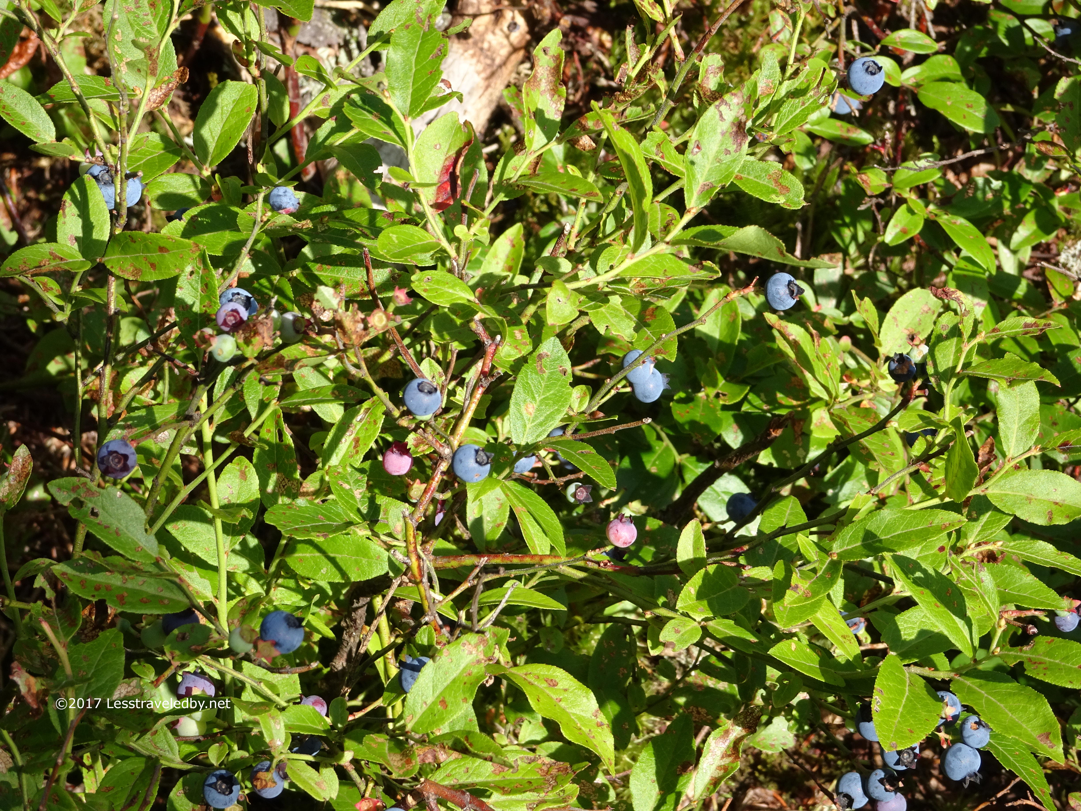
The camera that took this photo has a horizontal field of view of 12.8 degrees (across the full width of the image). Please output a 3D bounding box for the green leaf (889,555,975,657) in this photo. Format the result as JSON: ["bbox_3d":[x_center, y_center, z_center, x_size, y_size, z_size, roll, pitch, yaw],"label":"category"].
[{"bbox_3d":[0.095,0.049,1.170,0.012,0.005,0.032,-35,84,-39],"label":"green leaf"}]

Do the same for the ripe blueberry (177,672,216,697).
[{"bbox_3d":[-0.081,0.066,1.125,0.009,0.008,0.009,-3,24,1],"label":"ripe blueberry"}]

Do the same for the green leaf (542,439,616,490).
[{"bbox_3d":[0.010,0.014,1.190,0.023,0.004,0.009,34,53,20],"label":"green leaf"}]

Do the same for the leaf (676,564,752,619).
[{"bbox_3d":[0.041,0.044,1.137,0.021,0.004,0.012,-21,66,-30],"label":"leaf"}]

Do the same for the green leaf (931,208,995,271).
[{"bbox_3d":[0.115,-0.044,1.300,0.009,0.004,0.025,-34,64,-28],"label":"green leaf"}]

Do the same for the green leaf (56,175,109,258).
[{"bbox_3d":[-0.112,-0.046,1.183,0.013,0.004,0.022,-9,73,-6],"label":"green leaf"}]

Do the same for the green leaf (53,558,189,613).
[{"bbox_3d":[-0.102,0.044,1.170,0.035,0.004,0.013,16,46,11],"label":"green leaf"}]

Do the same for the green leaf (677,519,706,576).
[{"bbox_3d":[0.035,0.033,1.110,0.007,0.015,0.003,10,12,18],"label":"green leaf"}]

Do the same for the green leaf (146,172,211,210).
[{"bbox_3d":[-0.089,-0.053,1.186,0.018,0.004,0.010,-3,58,-14],"label":"green leaf"}]

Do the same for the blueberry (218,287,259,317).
[{"bbox_3d":[-0.070,-0.023,1.120,0.009,0.009,0.008,3,-7,-24],"label":"blueberry"}]

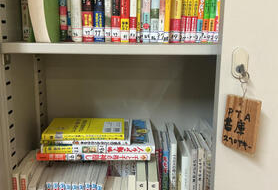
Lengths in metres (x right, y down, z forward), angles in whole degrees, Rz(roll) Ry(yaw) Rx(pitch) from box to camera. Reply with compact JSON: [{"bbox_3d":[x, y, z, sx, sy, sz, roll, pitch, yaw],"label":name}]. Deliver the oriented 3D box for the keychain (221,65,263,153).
[{"bbox_3d":[0.178,0.027,0.536,0.063,0.160,0.022,0,11,0],"label":"keychain"}]

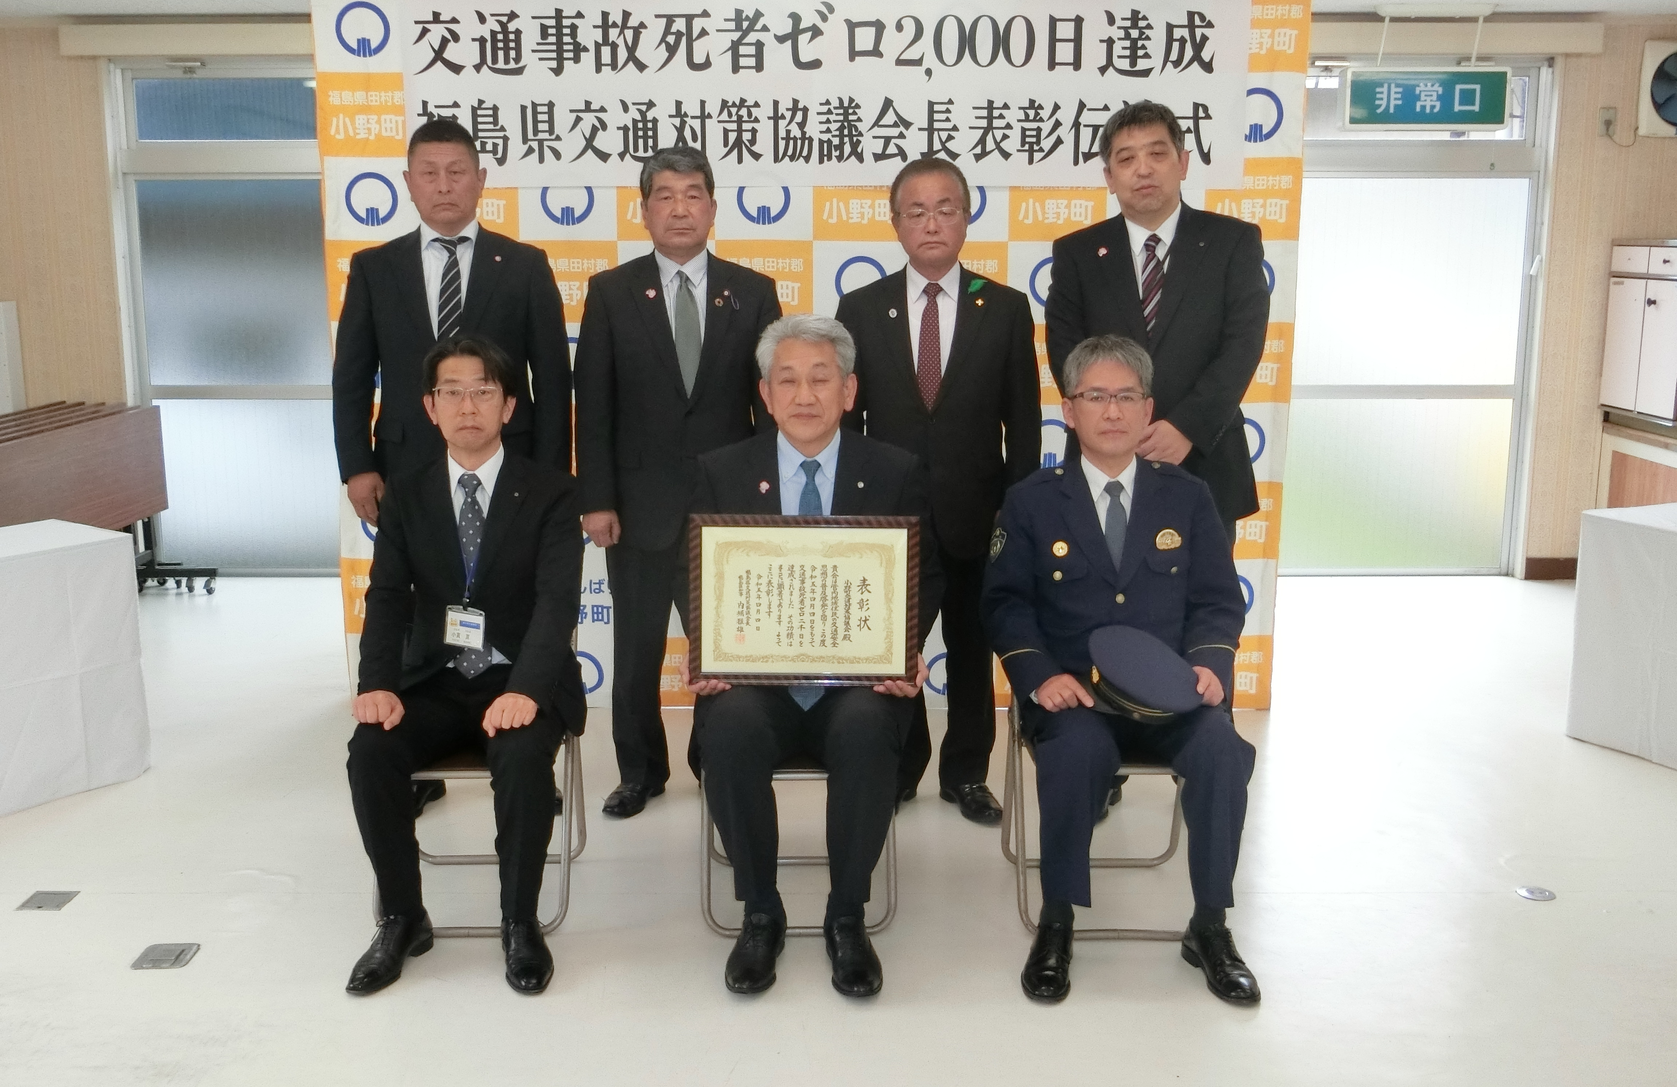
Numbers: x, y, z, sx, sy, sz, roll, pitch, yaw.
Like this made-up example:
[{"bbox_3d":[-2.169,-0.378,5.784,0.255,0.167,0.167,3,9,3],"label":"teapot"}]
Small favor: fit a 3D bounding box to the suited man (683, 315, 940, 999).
[{"bbox_3d":[-0.055,0.182,3.504,0.555,1.310,0.780,0,11,0],"label":"suited man"}]

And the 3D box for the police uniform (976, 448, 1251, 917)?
[{"bbox_3d":[0.604,0.280,3.553,0.554,0.920,0.660,0,11,0],"label":"police uniform"}]

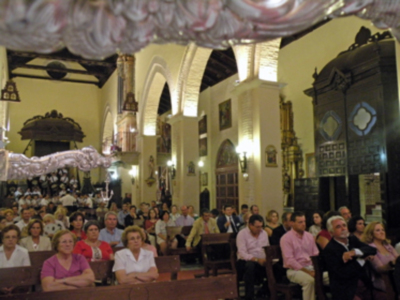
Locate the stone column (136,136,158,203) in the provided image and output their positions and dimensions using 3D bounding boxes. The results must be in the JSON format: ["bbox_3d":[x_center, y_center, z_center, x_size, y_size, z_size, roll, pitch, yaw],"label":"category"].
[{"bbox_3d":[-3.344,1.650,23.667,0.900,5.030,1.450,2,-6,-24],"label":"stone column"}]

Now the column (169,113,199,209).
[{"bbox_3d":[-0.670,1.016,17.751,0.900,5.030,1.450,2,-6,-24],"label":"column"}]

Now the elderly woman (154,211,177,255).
[{"bbox_3d":[-0.780,2.020,8.904,0.520,1.220,0.800,2,-6,-24],"label":"elderly woman"}]

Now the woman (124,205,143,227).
[{"bbox_3d":[-1.866,2.210,10.801,0.500,1.250,0.750,2,-6,-24],"label":"woman"}]

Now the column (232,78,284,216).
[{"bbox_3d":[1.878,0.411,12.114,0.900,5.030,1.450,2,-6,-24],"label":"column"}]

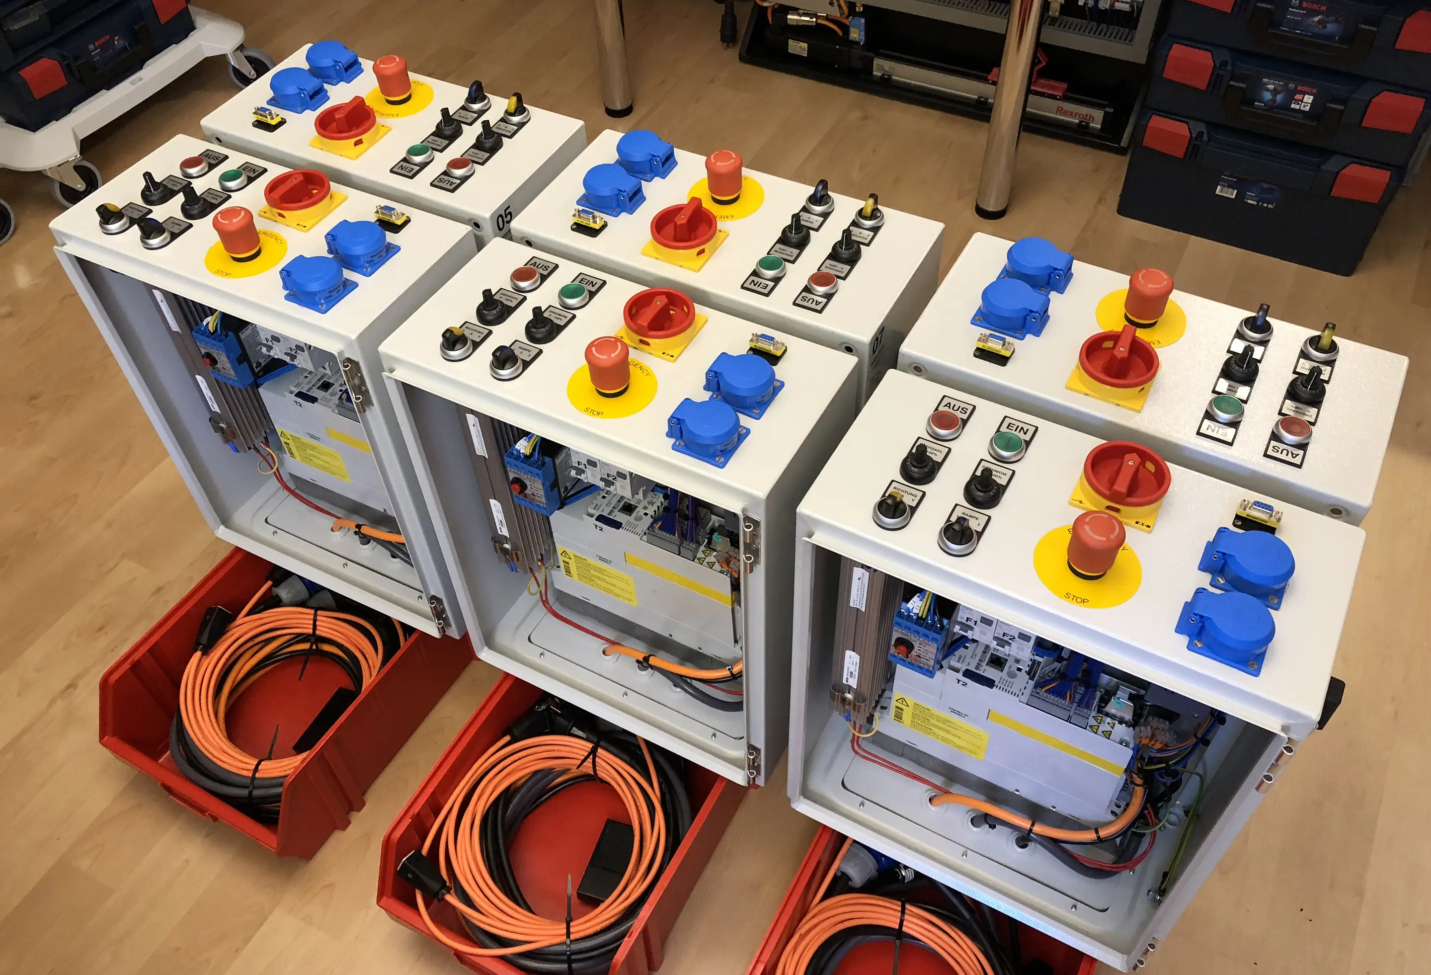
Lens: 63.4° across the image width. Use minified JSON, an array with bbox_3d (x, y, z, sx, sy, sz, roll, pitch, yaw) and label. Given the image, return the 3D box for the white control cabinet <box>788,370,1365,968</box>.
[{"bbox_3d":[0.288,0.183,1.086,0.400,0.535,0.204,22,54,20],"label":"white control cabinet"}]

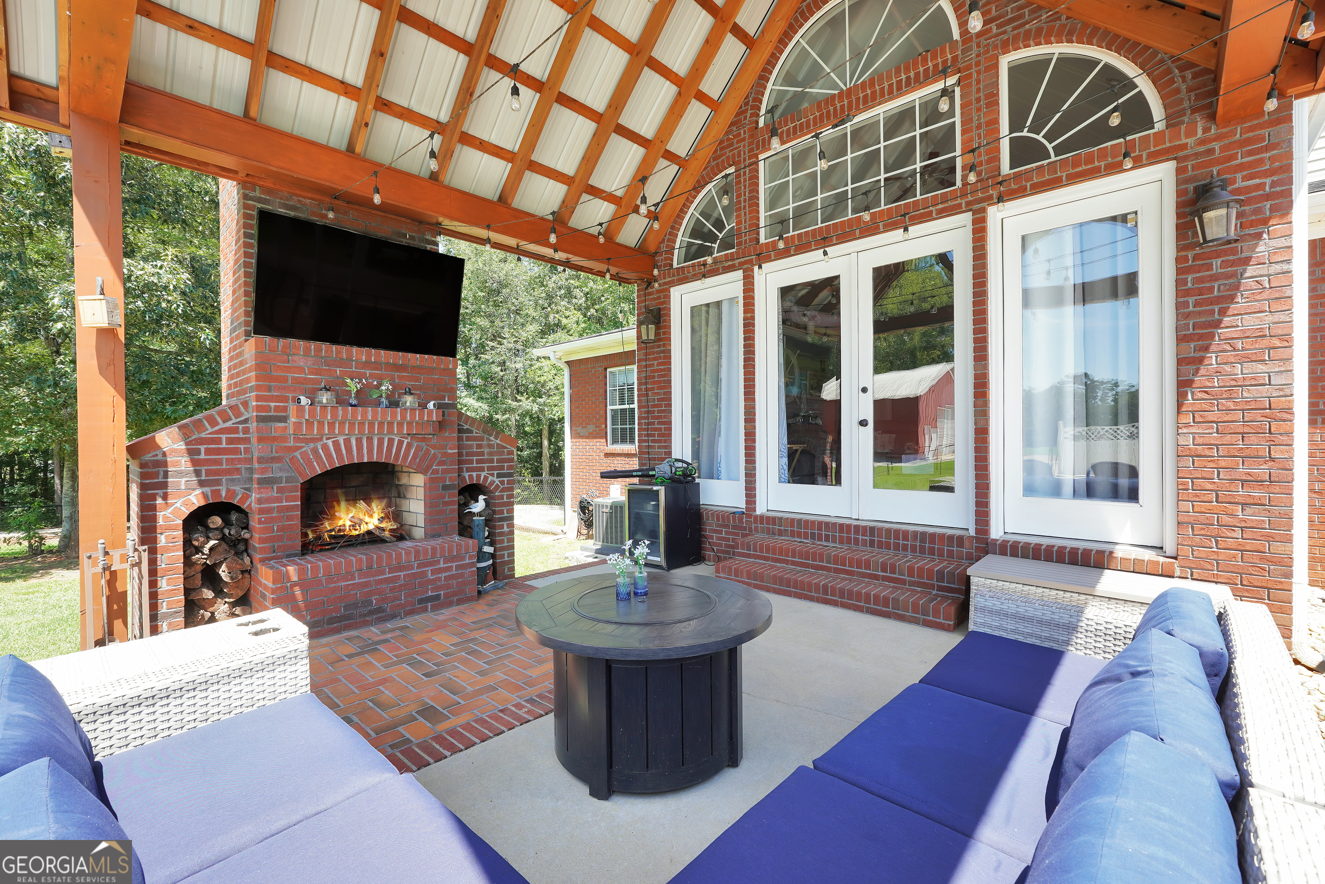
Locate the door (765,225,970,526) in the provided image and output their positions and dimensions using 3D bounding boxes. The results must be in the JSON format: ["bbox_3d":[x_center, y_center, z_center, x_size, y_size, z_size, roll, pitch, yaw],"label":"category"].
[{"bbox_3d":[1.734,-0.498,4.973,1.828,2.389,0.100,0,1,43],"label":"door"}]

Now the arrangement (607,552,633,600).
[{"bbox_3d":[-0.195,0.636,2.613,0.105,0.210,0.105,-1,1,0],"label":"arrangement"}]

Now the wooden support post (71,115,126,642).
[{"bbox_3d":[-3.328,-0.239,3.267,0.196,3.260,0.198,0,1,43],"label":"wooden support post"}]

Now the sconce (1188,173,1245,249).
[{"bbox_3d":[3.284,-1.369,3.295,0.230,0.430,0.260,0,1,43],"label":"sconce"}]

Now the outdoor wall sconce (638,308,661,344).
[{"bbox_3d":[-0.151,-1.365,6.490,0.230,0.430,0.260,0,1,43],"label":"outdoor wall sconce"}]

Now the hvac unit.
[{"bbox_3d":[-0.623,1.391,9.517,0.800,0.770,0.800,0,1,43],"label":"hvac unit"}]

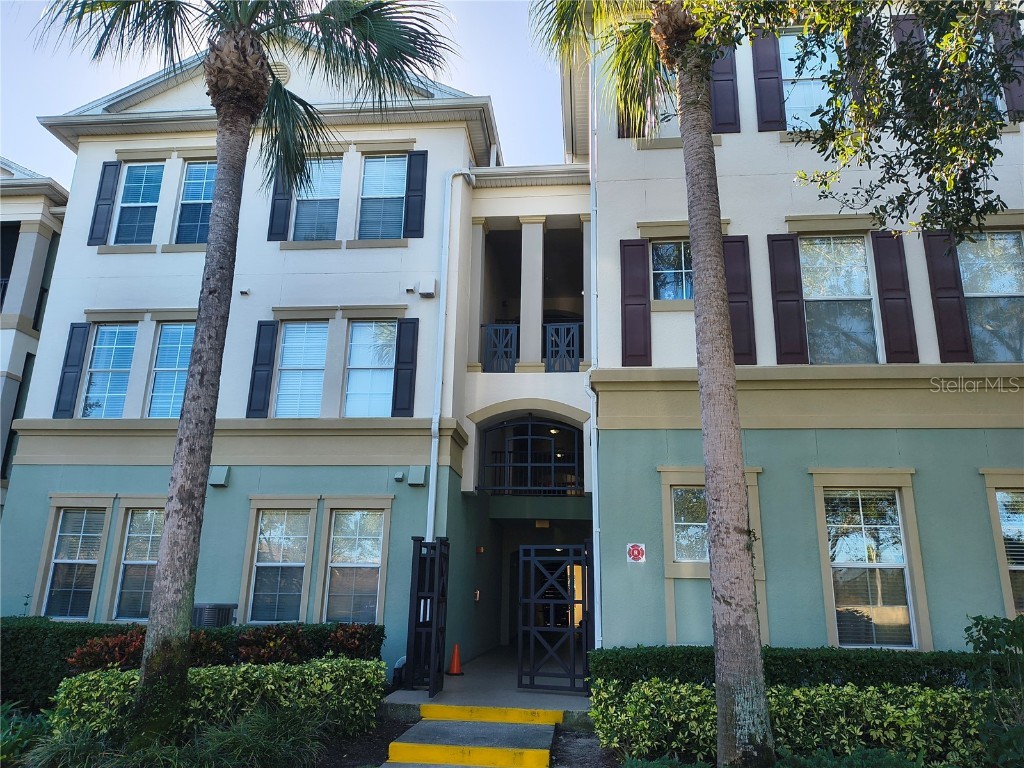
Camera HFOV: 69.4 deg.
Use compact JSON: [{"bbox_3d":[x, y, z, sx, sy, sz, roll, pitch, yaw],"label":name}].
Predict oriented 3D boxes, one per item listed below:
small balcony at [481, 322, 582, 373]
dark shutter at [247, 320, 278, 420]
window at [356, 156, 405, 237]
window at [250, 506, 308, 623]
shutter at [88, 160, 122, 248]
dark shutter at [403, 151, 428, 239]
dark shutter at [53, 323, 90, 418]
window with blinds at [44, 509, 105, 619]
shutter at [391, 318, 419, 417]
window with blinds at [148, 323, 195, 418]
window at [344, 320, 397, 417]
[{"bbox_3d":[0.422,-0.657,14.441,1.956,0.994,0.350,0,-16,5],"label":"small balcony"},{"bbox_3d":[-4.431,-0.272,13.121,0.374,1.798,0.050,0,-16,5],"label":"dark shutter"},{"bbox_3d":[-2.377,-3.436,13.561,0.862,1.739,0.100,0,-16,5],"label":"window"},{"bbox_3d":[-3.813,2.998,12.208,0.887,1.844,0.110,0,-16,5],"label":"window"},{"bbox_3d":[-7.616,-3.377,13.864,0.362,1.752,0.050,0,-16,5],"label":"shutter"},{"bbox_3d":[-1.791,-3.560,13.807,0.365,1.819,0.050,0,-16,5],"label":"dark shutter"},{"bbox_3d":[-7.695,-0.233,12.974,0.371,1.737,0.050,0,-16,5],"label":"dark shutter"},{"bbox_3d":[-7.371,3.031,12.521,0.838,1.835,0.110,0,-16,5],"label":"window with blinds"},{"bbox_3d":[-1.782,-0.278,12.457,0.363,1.734,0.050,0,-16,5],"label":"shutter"},{"bbox_3d":[-5.873,-0.240,12.942,0.840,1.730,0.100,0,-16,5],"label":"window with blinds"},{"bbox_3d":[-2.389,-0.256,12.615,0.818,1.721,0.100,0,-16,5],"label":"window"}]

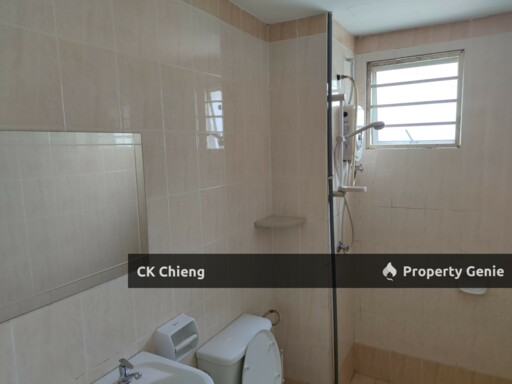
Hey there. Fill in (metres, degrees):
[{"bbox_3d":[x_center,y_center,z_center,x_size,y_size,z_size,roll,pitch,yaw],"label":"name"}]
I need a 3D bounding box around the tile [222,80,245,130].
[{"bbox_3d":[-0.117,-0.429,1.794,0.010,0.256,0.199,3,9,30],"label":"tile"}]

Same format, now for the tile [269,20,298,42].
[{"bbox_3d":[0.152,-0.905,2.007,0.175,0.105,0.010,3,9,30],"label":"tile"}]

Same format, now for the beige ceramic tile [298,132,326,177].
[{"bbox_3d":[0.320,-0.208,2.014,0.175,0.257,0.010,3,9,30],"label":"beige ceramic tile"}]

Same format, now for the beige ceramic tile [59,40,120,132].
[{"bbox_3d":[-0.514,-0.326,1.108,0.010,0.256,0.199,3,9,30],"label":"beige ceramic tile"}]

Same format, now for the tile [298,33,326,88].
[{"bbox_3d":[0.310,-0.724,1.959,0.172,0.258,0.010,3,9,30],"label":"tile"}]

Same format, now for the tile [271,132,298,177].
[{"bbox_3d":[0.169,-0.216,2.101,0.175,0.257,0.010,3,9,30],"label":"tile"}]

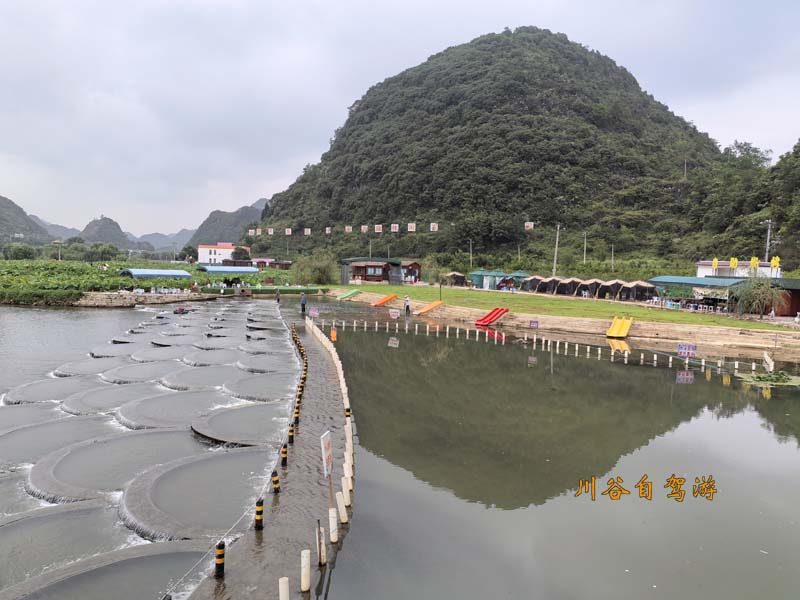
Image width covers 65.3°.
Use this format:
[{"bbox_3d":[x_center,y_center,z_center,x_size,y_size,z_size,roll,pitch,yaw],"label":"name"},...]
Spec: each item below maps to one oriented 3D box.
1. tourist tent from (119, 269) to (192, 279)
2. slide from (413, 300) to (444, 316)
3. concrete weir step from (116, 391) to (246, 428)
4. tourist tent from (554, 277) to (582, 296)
[{"bbox_3d":[-26.549,-2.124,68.055,6.400,2.300,3.800,-2,5,-43],"label":"tourist tent"},{"bbox_3d":[2.482,0.661,52.898,2.450,1.200,0.850,-1,4,-32],"label":"slide"},{"bbox_3d":[-6.252,3.383,18.690,4.100,0.300,4.800,2,3,-7],"label":"concrete weir step"},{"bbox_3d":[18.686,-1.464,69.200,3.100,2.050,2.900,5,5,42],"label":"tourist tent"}]

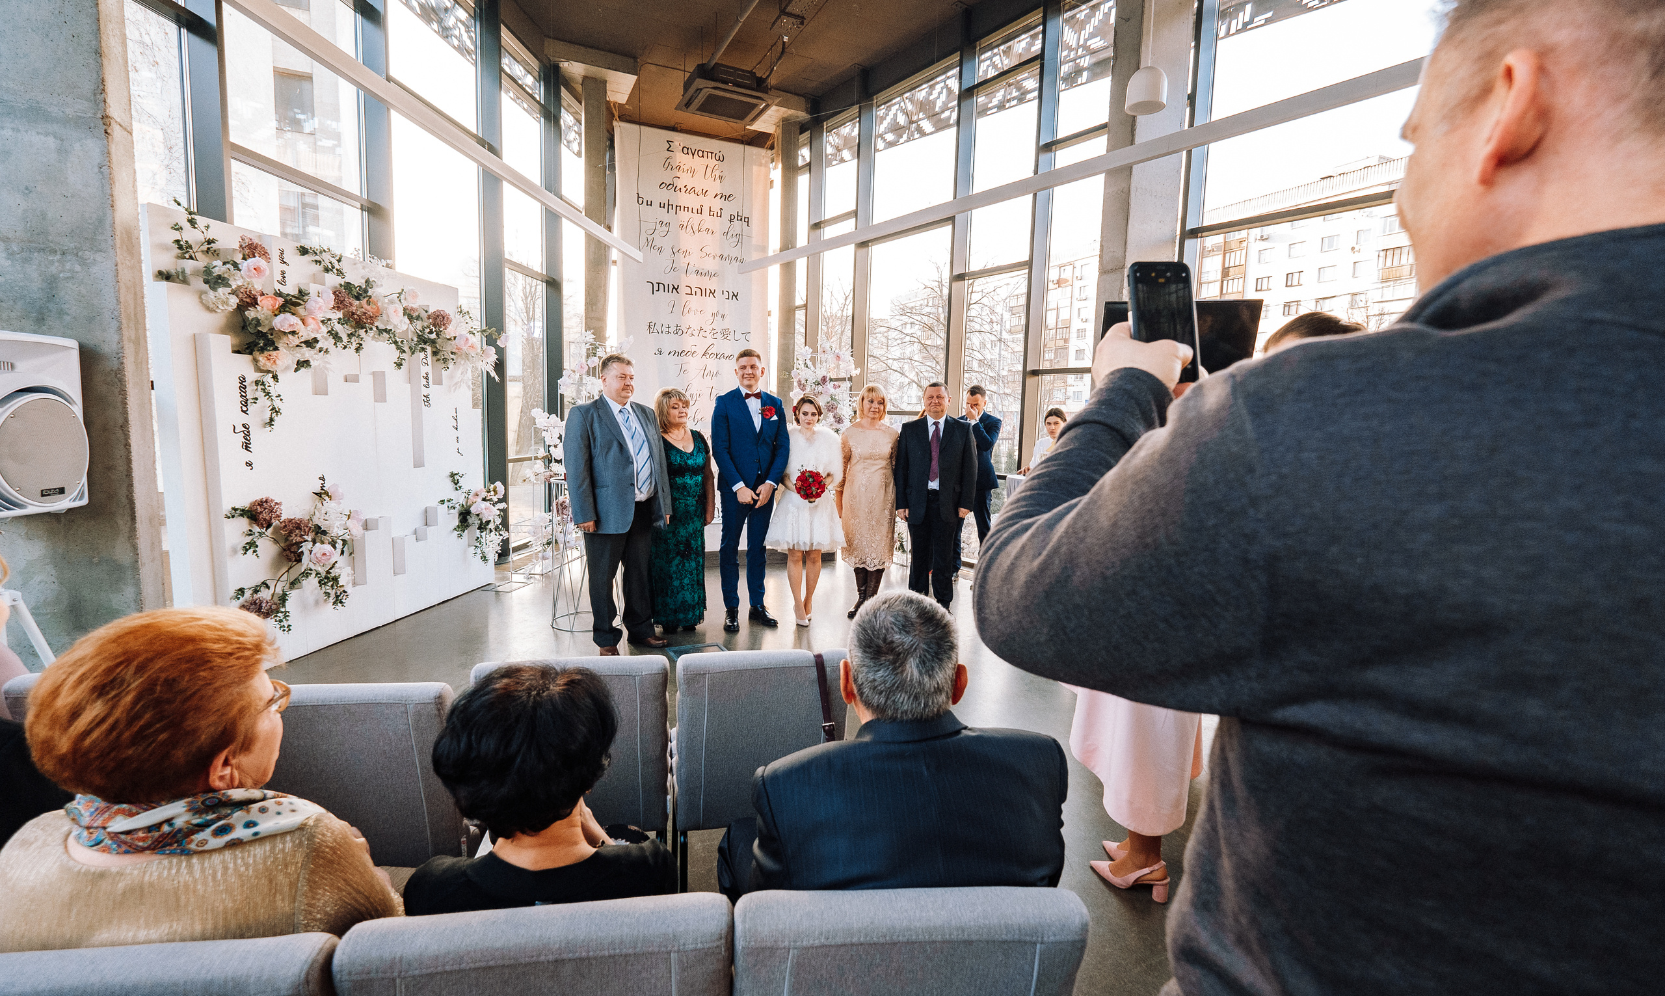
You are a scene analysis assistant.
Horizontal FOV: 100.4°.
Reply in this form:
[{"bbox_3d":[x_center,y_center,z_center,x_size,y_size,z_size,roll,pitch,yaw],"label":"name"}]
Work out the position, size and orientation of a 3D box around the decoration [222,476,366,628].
[{"bbox_3d":[-3.002,0.309,3.953,0.220,0.830,0.800,2,6,6],"label":"decoration"}]

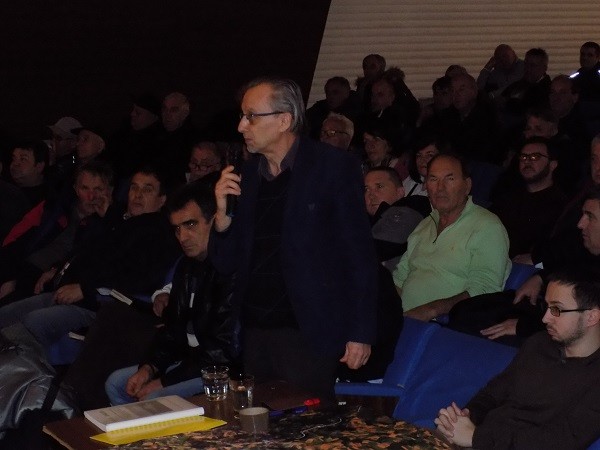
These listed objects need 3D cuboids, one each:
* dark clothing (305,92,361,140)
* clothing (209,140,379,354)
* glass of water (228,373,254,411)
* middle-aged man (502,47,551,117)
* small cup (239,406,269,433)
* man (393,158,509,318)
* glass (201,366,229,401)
[{"bbox_3d":[0.210,-0.500,8.300,0.460,0.560,0.340,0,8,12],"label":"dark clothing"},{"bbox_3d":[-0.020,0.068,4.300,0.490,0.690,0.360,3,9,33],"label":"clothing"},{"bbox_3d":[-0.162,0.467,3.770,0.071,0.091,0.071,-2,7,0],"label":"glass of water"},{"bbox_3d":[1.540,-0.550,8.800,0.560,1.150,0.700,1,8,20],"label":"middle-aged man"},{"bbox_3d":[-0.123,0.518,3.580,0.077,0.052,0.077,-2,7,0],"label":"small cup"},{"bbox_3d":[0.570,0.320,5.400,0.550,1.220,0.750,1,8,22],"label":"man"},{"bbox_3d":[-0.243,0.455,3.860,0.080,0.087,0.080,-2,7,0],"label":"glass"}]

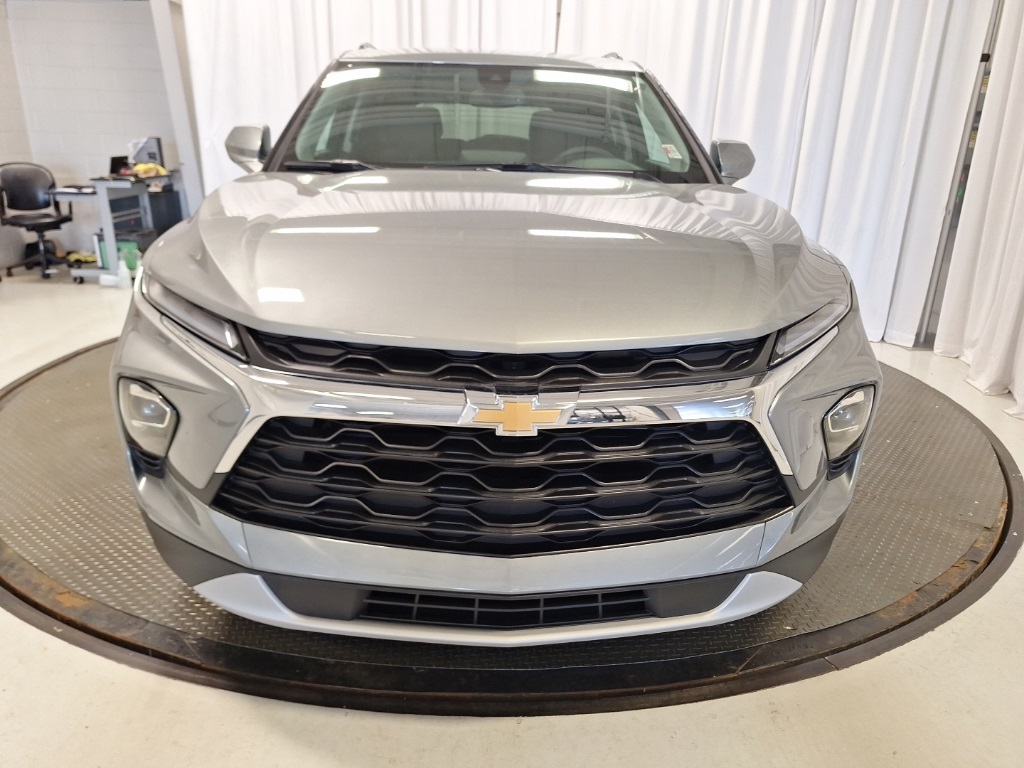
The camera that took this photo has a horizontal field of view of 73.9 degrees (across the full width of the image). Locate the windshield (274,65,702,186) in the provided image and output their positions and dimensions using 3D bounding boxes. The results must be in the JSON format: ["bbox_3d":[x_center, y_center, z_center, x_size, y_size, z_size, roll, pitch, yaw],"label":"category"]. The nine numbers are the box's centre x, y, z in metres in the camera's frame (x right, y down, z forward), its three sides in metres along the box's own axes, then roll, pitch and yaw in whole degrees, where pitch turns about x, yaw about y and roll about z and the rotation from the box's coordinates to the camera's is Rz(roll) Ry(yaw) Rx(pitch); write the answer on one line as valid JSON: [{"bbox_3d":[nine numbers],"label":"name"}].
[{"bbox_3d":[-0.062,-1.017,2.596,1.520,0.170,0.810,0,52,-3],"label":"windshield"}]

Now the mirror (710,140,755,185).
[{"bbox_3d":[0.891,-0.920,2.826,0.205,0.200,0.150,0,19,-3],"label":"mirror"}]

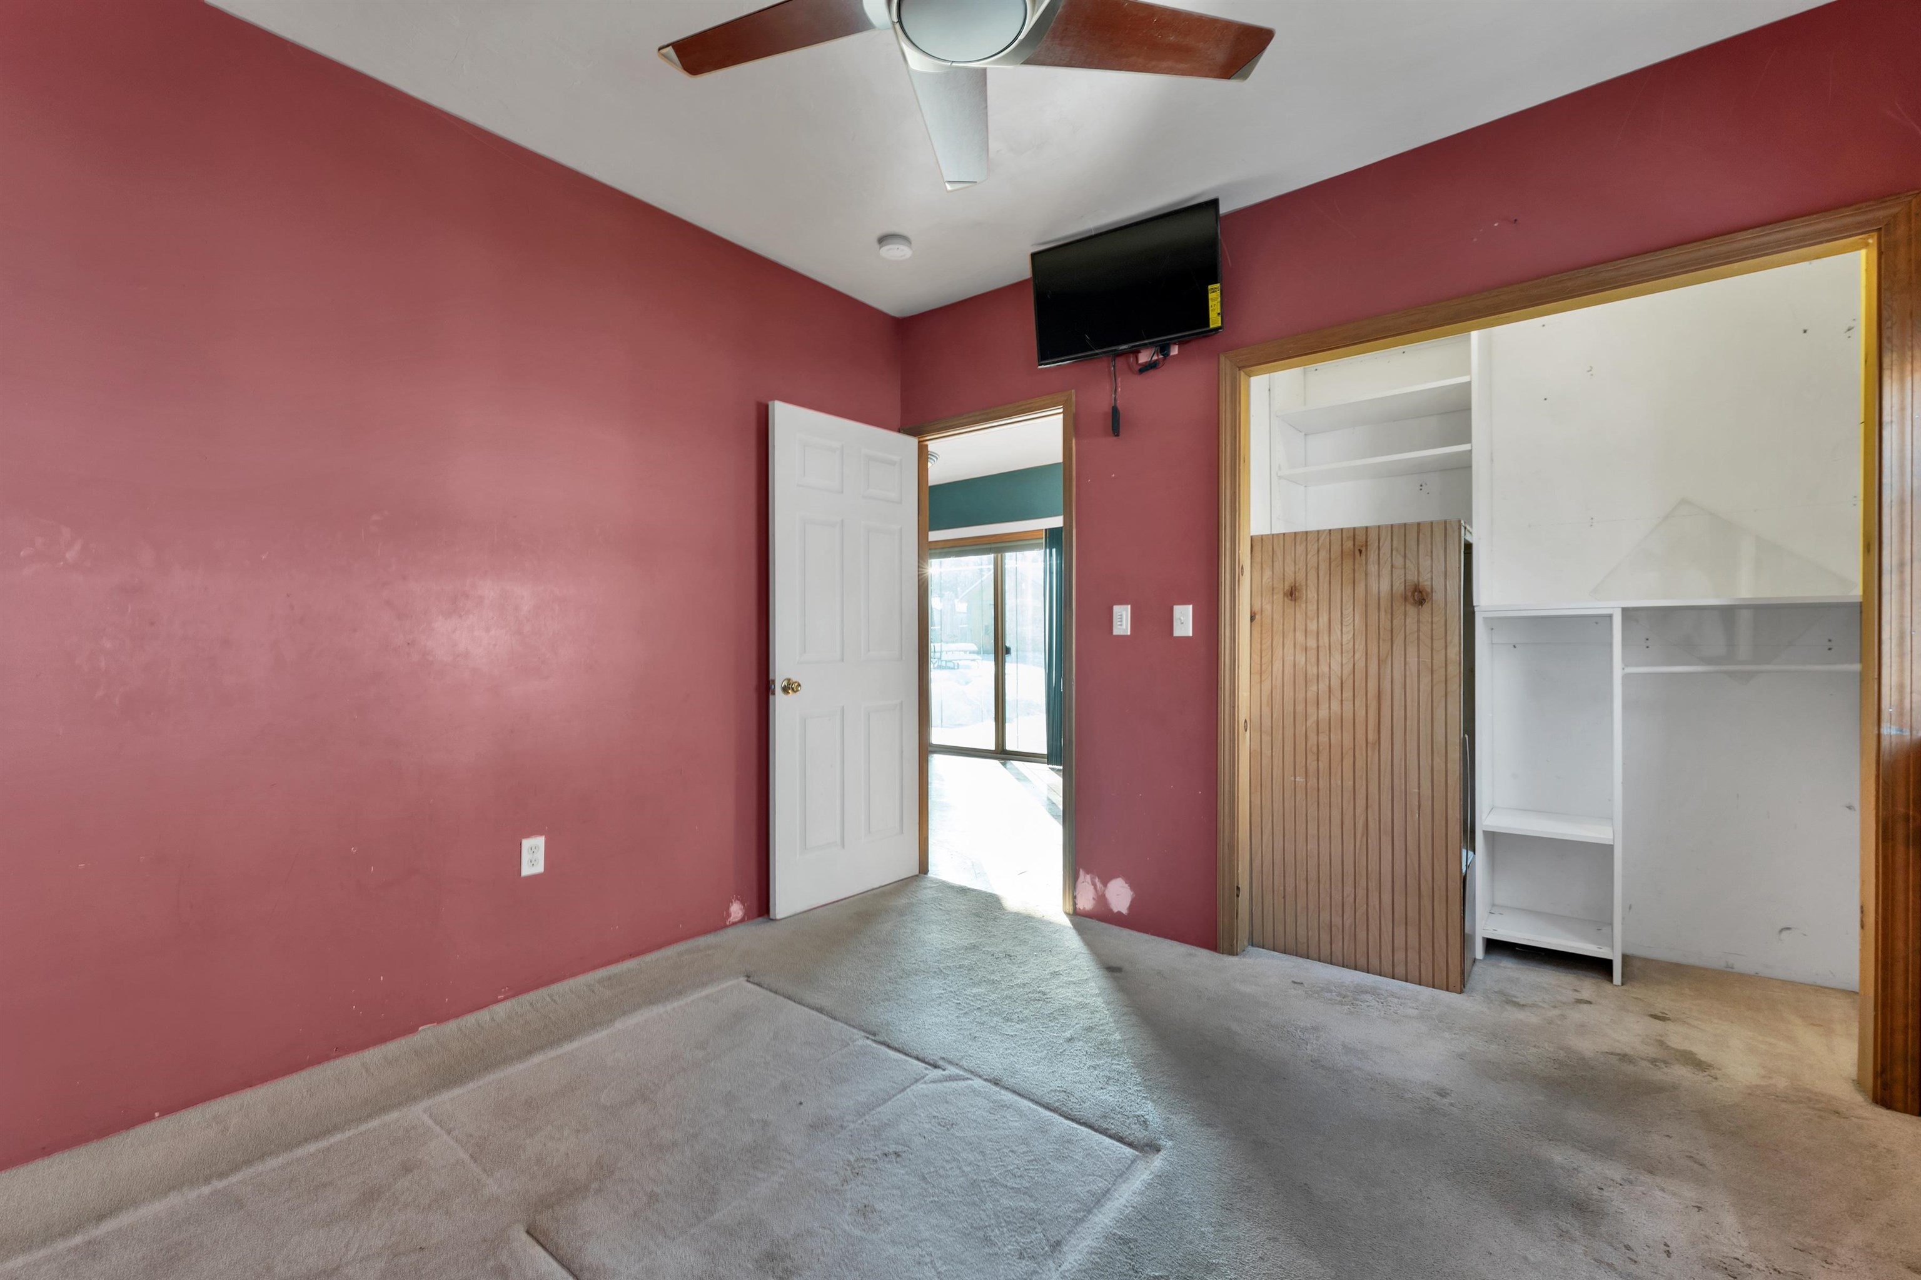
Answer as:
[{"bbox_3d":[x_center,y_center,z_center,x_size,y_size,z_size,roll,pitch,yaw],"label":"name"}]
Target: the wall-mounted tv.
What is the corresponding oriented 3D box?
[{"bbox_3d":[0.608,-1.302,2.985,0.730,0.430,0.070,0,9,33],"label":"wall-mounted tv"}]

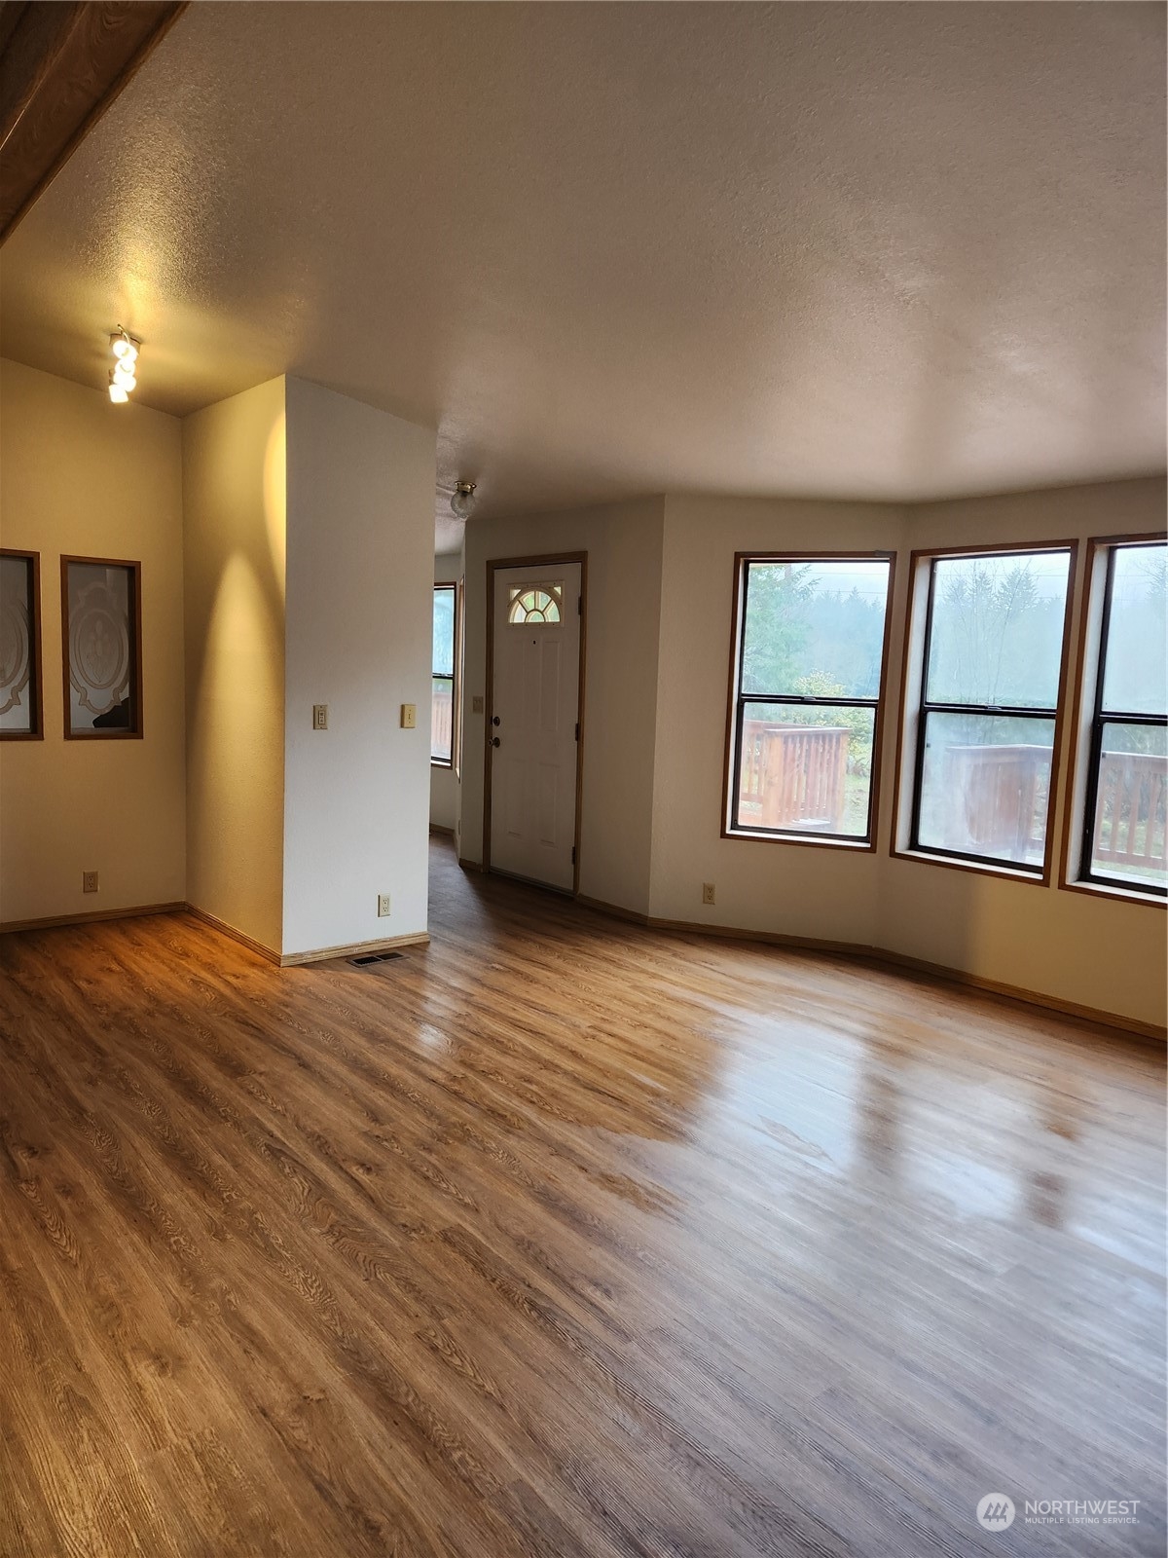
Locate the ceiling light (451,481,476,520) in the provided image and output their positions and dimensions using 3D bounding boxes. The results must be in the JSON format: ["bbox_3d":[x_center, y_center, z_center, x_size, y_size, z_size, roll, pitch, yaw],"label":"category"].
[{"bbox_3d":[-0.713,-1.641,6.114,0.142,0.202,0.142,8,1,0],"label":"ceiling light"}]

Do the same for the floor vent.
[{"bbox_3d":[-1.011,0.889,5.093,0.285,0.010,0.128,-3,8,-40],"label":"floor vent"}]

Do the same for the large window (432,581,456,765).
[{"bbox_3d":[-1.306,-0.879,8.894,0.080,1.490,0.770,-3,8,-40],"label":"large window"}]

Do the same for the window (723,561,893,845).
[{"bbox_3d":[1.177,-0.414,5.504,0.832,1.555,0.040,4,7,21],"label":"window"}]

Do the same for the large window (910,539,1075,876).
[{"bbox_3d":[1.958,-0.326,5.011,0.090,1.490,0.770,-3,8,-40],"label":"large window"}]

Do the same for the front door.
[{"bbox_3d":[-0.318,-0.368,6.755,0.060,2.070,0.950,-3,8,-40],"label":"front door"}]

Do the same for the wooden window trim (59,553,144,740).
[{"bbox_3d":[-2.573,-0.689,5.524,0.394,0.955,0.100,-3,8,-40],"label":"wooden window trim"}]

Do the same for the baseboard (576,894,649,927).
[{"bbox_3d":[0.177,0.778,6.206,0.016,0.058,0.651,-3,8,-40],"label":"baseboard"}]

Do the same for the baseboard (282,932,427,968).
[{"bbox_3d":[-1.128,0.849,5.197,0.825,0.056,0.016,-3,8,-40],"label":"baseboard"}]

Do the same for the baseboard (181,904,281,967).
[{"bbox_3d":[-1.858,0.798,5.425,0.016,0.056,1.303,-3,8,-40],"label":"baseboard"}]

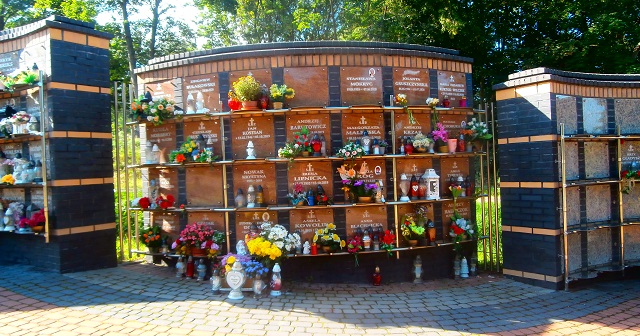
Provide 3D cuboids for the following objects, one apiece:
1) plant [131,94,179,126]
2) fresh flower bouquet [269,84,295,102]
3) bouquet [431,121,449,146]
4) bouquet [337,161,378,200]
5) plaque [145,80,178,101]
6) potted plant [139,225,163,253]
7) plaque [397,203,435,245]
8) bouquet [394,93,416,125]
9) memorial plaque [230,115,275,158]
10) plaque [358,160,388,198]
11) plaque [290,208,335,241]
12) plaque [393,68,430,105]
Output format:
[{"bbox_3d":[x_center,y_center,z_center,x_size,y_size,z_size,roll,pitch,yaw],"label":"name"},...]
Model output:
[{"bbox_3d":[-1.936,-0.669,5.375,0.480,0.370,0.300,-2,0,29],"label":"plant"},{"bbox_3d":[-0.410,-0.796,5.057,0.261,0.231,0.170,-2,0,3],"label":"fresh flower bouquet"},{"bbox_3d":[1.381,-0.376,5.343,0.190,0.270,0.160,-2,0,-27],"label":"bouquet"},{"bbox_3d":[0.418,0.159,5.081,0.422,0.409,0.240,-2,0,-10],"label":"bouquet"},{"bbox_3d":[-1.938,-0.831,5.612,0.490,0.430,0.025,-2,0,30],"label":"plaque"},{"bbox_3d":[-2.016,0.832,5.496,0.240,0.290,0.220,-2,0,32],"label":"potted plant"},{"bbox_3d":[1.118,0.644,5.347,0.482,0.455,0.030,-2,0,-22],"label":"plaque"},{"bbox_3d":[0.965,-0.656,5.186,0.241,0.352,0.150,-2,0,-19],"label":"bouquet"},{"bbox_3d":[-0.767,-0.349,5.331,0.500,0.471,0.030,-2,0,9],"label":"memorial plaque"},{"bbox_3d":[0.520,0.129,5.221,0.490,0.430,0.025,-2,0,-12],"label":"plaque"},{"bbox_3d":[-0.094,0.710,5.279,0.500,0.471,0.030,-2,0,-1],"label":"plaque"},{"bbox_3d":[1.089,-0.964,5.540,0.500,0.471,0.030,-2,0,-22],"label":"plaque"}]

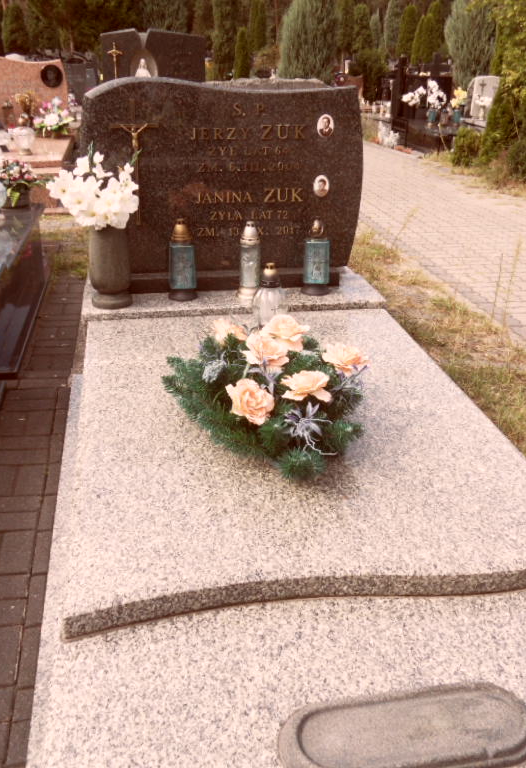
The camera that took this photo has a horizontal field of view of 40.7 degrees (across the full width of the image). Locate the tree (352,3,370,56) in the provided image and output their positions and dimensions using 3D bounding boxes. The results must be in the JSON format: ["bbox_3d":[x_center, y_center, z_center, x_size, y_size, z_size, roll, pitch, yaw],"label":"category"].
[{"bbox_3d":[4.209,-14.889,30.996,0.769,3.110,0.769,-4,26,-10],"label":"tree"}]

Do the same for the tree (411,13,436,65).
[{"bbox_3d":[6.228,-13.050,27.788,0.935,2.637,0.935,-4,26,-10],"label":"tree"}]

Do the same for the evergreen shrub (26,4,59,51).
[{"bbox_3d":[-6.727,-10.343,21.846,0.949,2.359,0.949,-4,26,-10],"label":"evergreen shrub"}]

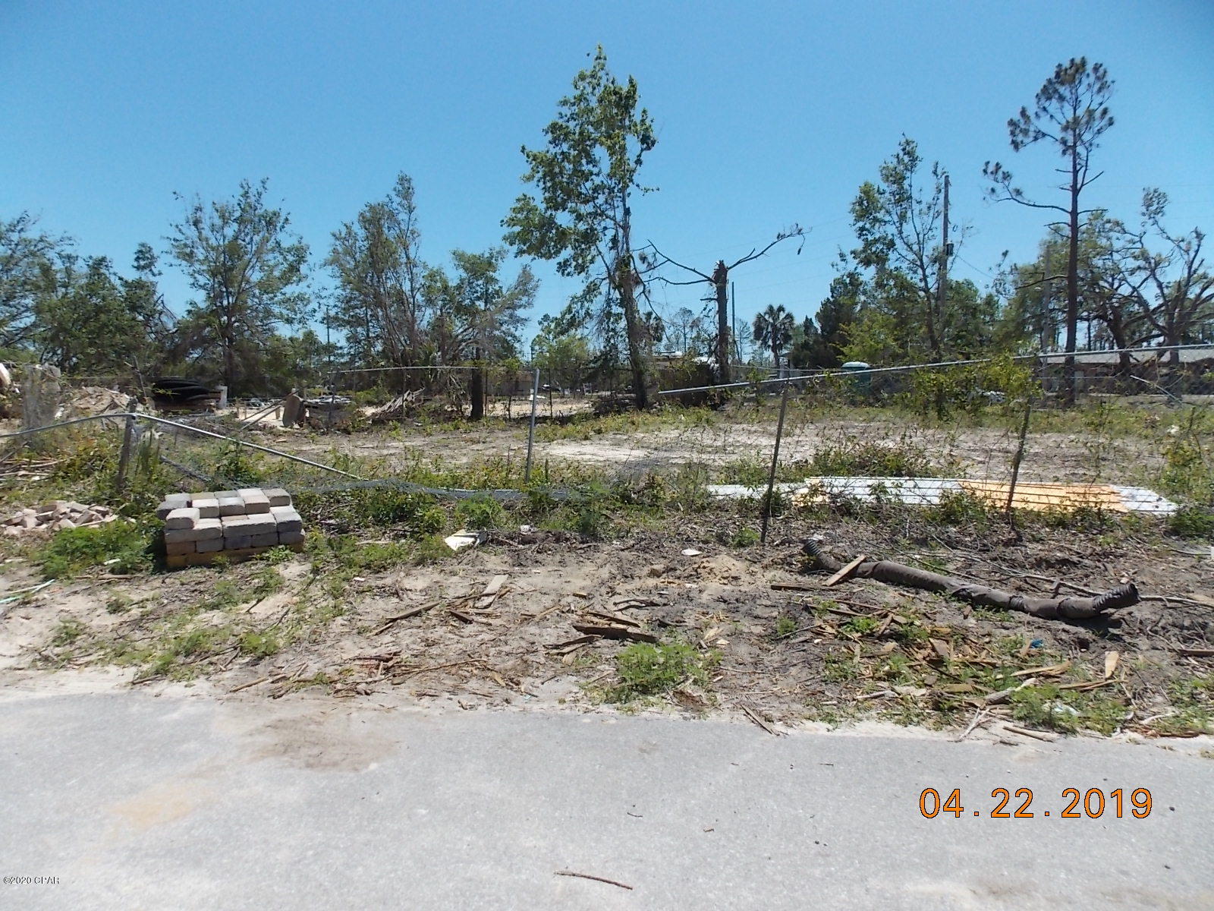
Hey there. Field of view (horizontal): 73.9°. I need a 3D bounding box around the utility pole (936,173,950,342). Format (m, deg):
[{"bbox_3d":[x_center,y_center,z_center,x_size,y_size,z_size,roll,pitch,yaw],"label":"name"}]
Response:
[{"bbox_3d":[15.665,-7.480,37.457,0.548,10.846,0.420,0,5,0],"label":"utility pole"}]

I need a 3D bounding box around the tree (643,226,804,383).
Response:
[{"bbox_3d":[4.942,-5.758,34.609,6.778,7.960,3.600,0,5,0],"label":"tree"}]

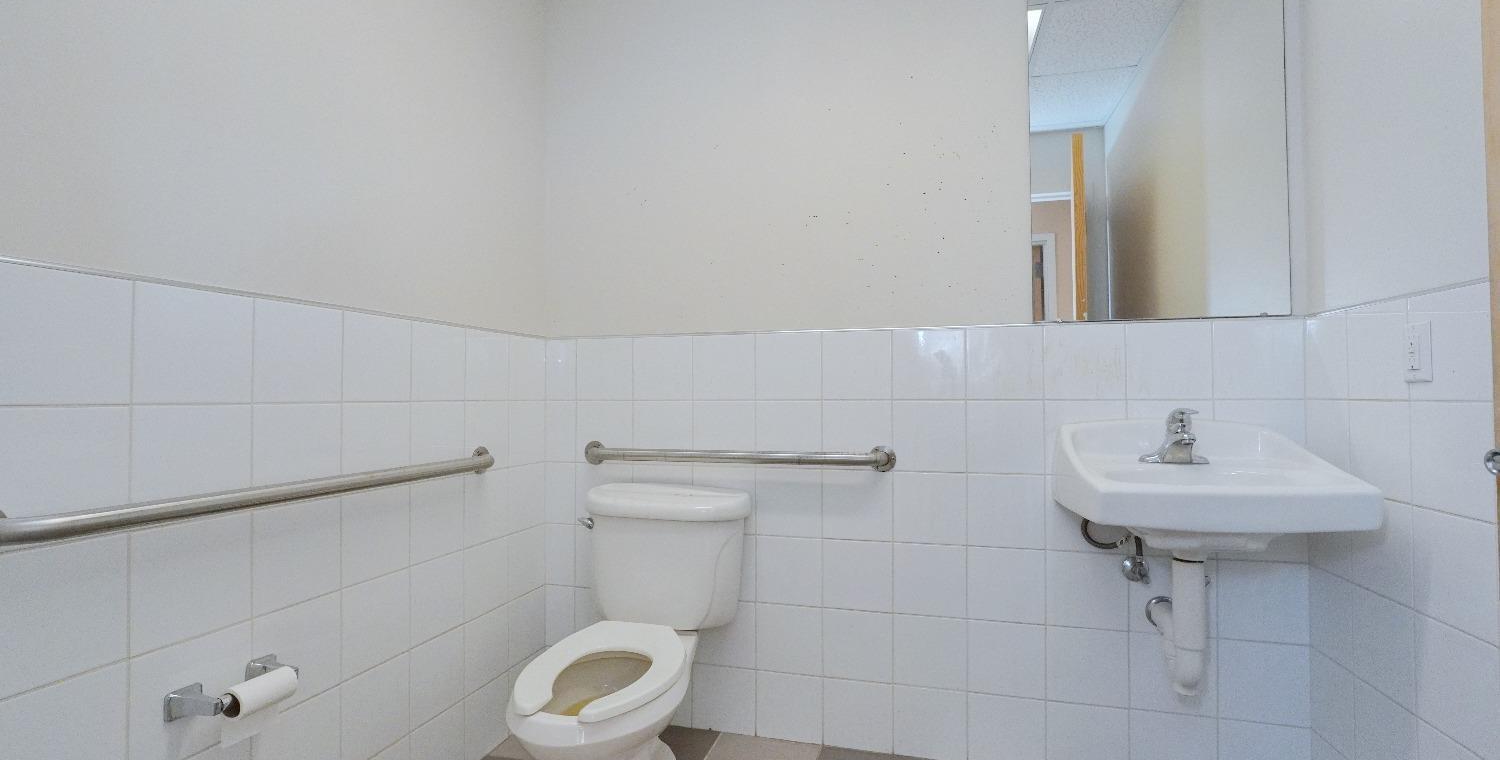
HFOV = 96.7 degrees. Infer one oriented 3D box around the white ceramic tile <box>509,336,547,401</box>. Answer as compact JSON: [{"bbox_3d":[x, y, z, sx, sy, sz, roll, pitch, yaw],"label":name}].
[{"bbox_3d":[-0.705,-0.036,2.112,0.010,0.200,0.187,0,-1,16],"label":"white ceramic tile"}]

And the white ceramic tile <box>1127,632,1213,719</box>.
[{"bbox_3d":[1.103,0.767,1.741,0.200,0.201,0.010,0,-1,15],"label":"white ceramic tile"}]

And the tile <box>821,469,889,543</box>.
[{"bbox_3d":[0.314,0.364,1.947,0.199,0.200,0.010,-1,-1,15],"label":"tile"}]

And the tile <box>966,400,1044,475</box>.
[{"bbox_3d":[0.707,0.158,1.851,0.200,0.201,0.009,0,-1,15],"label":"tile"}]

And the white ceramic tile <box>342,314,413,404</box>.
[{"bbox_3d":[-0.871,-0.049,1.565,0.010,0.200,0.200,0,-1,15],"label":"white ceramic tile"}]

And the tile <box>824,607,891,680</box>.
[{"bbox_3d":[0.315,0.768,1.937,0.200,0.200,0.010,-1,-1,15],"label":"tile"}]

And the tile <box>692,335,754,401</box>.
[{"bbox_3d":[-0.077,-0.039,2.061,0.199,0.200,0.010,-1,-1,15],"label":"tile"}]

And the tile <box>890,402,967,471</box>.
[{"bbox_3d":[0.509,0.159,1.900,0.199,0.200,0.010,-1,-1,15],"label":"tile"}]

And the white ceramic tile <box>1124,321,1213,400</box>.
[{"bbox_3d":[1.096,-0.048,1.745,0.200,0.200,0.010,-1,-1,15],"label":"white ceramic tile"}]

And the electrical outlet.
[{"bbox_3d":[1.284,-0.053,1.282,0.009,0.115,0.071,0,-1,14],"label":"electrical outlet"}]

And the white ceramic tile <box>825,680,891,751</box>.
[{"bbox_3d":[0.318,0.974,1.944,0.200,0.194,0.010,0,-1,15],"label":"white ceramic tile"}]

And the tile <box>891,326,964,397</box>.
[{"bbox_3d":[0.507,-0.044,1.894,0.200,0.200,0.010,0,-1,15],"label":"tile"}]

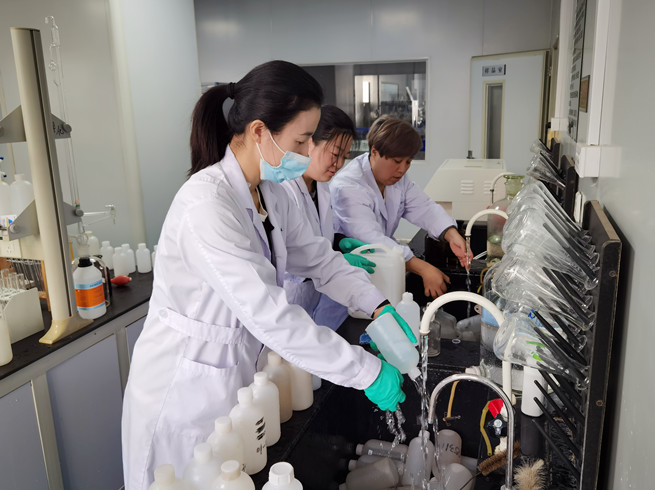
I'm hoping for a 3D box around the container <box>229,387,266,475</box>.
[{"bbox_3d":[-0.160,0.371,1.034,0.072,0.168,0.072,-2,13,0],"label":"container"}]

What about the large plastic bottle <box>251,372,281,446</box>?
[{"bbox_3d":[-0.140,0.354,1.115,0.072,0.162,0.072,-2,13,0],"label":"large plastic bottle"}]

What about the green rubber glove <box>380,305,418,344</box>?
[{"bbox_3d":[0.160,0.197,1.220,0.080,0.150,0.090,-38,-6,11],"label":"green rubber glove"}]

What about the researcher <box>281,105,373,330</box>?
[{"bbox_3d":[-0.040,0.350,1.636,0.480,1.540,0.480,5,15,27],"label":"researcher"}]

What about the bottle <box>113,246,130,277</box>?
[{"bbox_3d":[-0.976,0.081,2.411,0.067,0.138,0.067,3,14,17],"label":"bottle"}]

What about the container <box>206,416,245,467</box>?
[{"bbox_3d":[-0.185,0.395,0.940,0.072,0.165,0.072,3,14,17],"label":"container"}]

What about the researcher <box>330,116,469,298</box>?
[{"bbox_3d":[0.164,0.305,1.884,0.620,1.500,0.500,8,16,34],"label":"researcher"}]

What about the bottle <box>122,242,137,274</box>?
[{"bbox_3d":[-0.966,0.066,2.466,0.067,0.138,0.067,3,14,17],"label":"bottle"}]

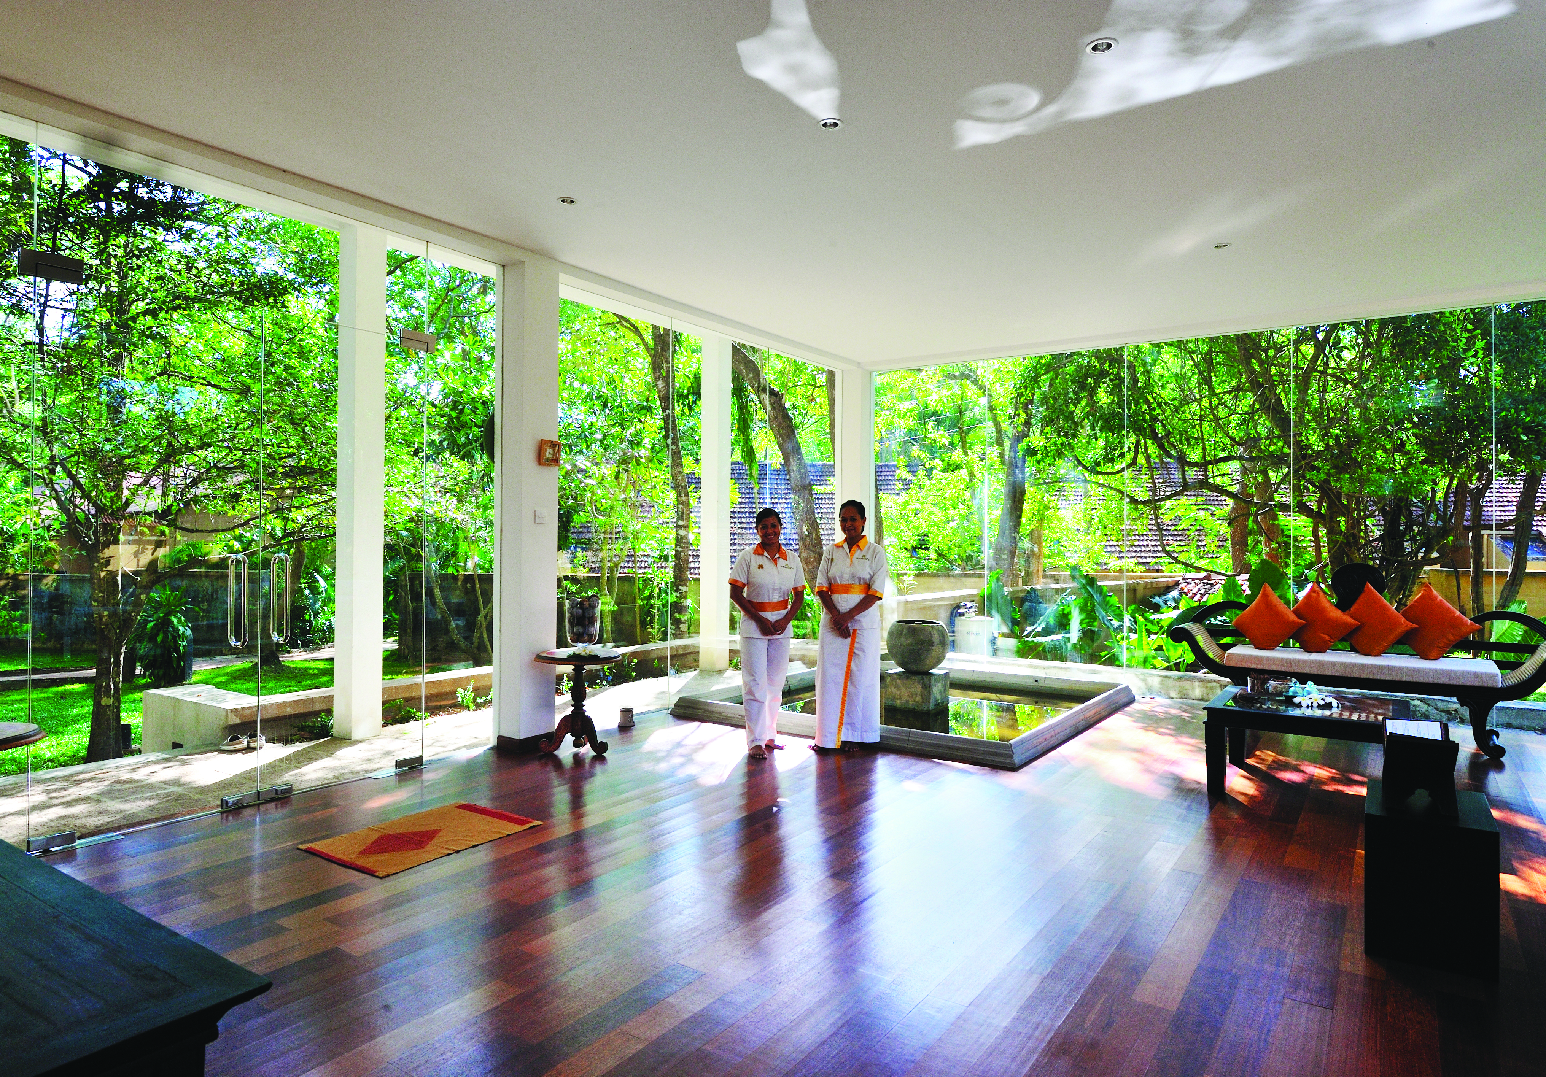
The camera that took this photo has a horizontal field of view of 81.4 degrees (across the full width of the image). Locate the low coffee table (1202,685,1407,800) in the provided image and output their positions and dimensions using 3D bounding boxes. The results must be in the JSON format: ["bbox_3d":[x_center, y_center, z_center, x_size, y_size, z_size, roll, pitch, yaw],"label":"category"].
[{"bbox_3d":[2.945,1.154,4.933,0.908,0.464,0.938,0,0,35],"label":"low coffee table"}]

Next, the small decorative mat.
[{"bbox_3d":[-1.580,1.345,4.082,0.615,0.012,0.832,0,0,35],"label":"small decorative mat"}]

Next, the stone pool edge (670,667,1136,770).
[{"bbox_3d":[1.136,1.297,7.267,2.764,0.156,2.805,0,0,35],"label":"stone pool edge"}]

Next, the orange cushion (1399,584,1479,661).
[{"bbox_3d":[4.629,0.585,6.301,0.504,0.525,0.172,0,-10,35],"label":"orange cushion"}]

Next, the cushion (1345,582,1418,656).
[{"bbox_3d":[4.352,0.585,6.480,0.501,0.496,0.160,0,-12,42],"label":"cushion"}]

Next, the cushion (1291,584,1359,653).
[{"bbox_3d":[4.074,0.590,6.676,0.501,0.496,0.160,0,-12,42],"label":"cushion"}]

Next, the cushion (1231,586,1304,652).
[{"bbox_3d":[3.796,0.598,6.872,0.501,0.496,0.160,0,-12,42],"label":"cushion"}]

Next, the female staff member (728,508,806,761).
[{"bbox_3d":[-0.032,0.587,5.801,0.489,1.554,0.353,0,0,-13],"label":"female staff member"}]

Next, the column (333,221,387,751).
[{"bbox_3d":[-2.882,-0.373,6.279,0.233,3.502,0.222,0,0,35],"label":"column"}]

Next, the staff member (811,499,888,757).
[{"bbox_3d":[0.511,0.558,5.942,0.479,1.619,0.353,0,0,7],"label":"staff member"}]

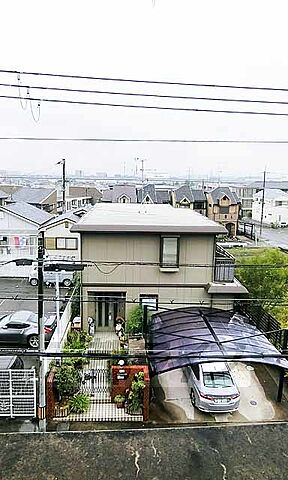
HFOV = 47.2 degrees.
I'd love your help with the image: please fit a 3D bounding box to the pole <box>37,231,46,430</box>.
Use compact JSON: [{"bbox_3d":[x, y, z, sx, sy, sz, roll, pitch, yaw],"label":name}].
[{"bbox_3d":[-3.305,3.205,10.815,0.250,7.000,0.250,0,10,-2],"label":"pole"}]

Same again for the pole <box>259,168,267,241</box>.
[{"bbox_3d":[17.572,-4.997,49.060,0.400,10.100,0.400,0,10,-2],"label":"pole"}]

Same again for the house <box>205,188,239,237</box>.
[{"bbox_3d":[12.665,-4.531,52.513,4.400,7.800,6.000,0,10,-2],"label":"house"}]

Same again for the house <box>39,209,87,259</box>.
[{"bbox_3d":[-7.120,0.134,34.371,5.400,6.000,9.500,1,10,-4],"label":"house"}]

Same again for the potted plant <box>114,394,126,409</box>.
[{"bbox_3d":[-0.890,6.038,12.350,0.400,0.430,0.400,1,10,-4],"label":"potted plant"}]

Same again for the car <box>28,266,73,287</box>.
[{"bbox_3d":[-7.192,2.505,25.730,3.400,1.800,1.480,1,10,-4],"label":"car"}]

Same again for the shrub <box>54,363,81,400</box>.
[{"bbox_3d":[-3.059,5.649,13.194,0.980,1.300,0.950,0,10,-2],"label":"shrub"}]

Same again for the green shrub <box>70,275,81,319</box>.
[{"bbox_3d":[-4.082,3.623,20.017,0.900,2.400,1.200,1,10,-4],"label":"green shrub"}]

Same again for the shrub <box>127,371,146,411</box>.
[{"bbox_3d":[-0.311,5.568,12.151,0.620,1.300,0.600,1,10,-4],"label":"shrub"}]

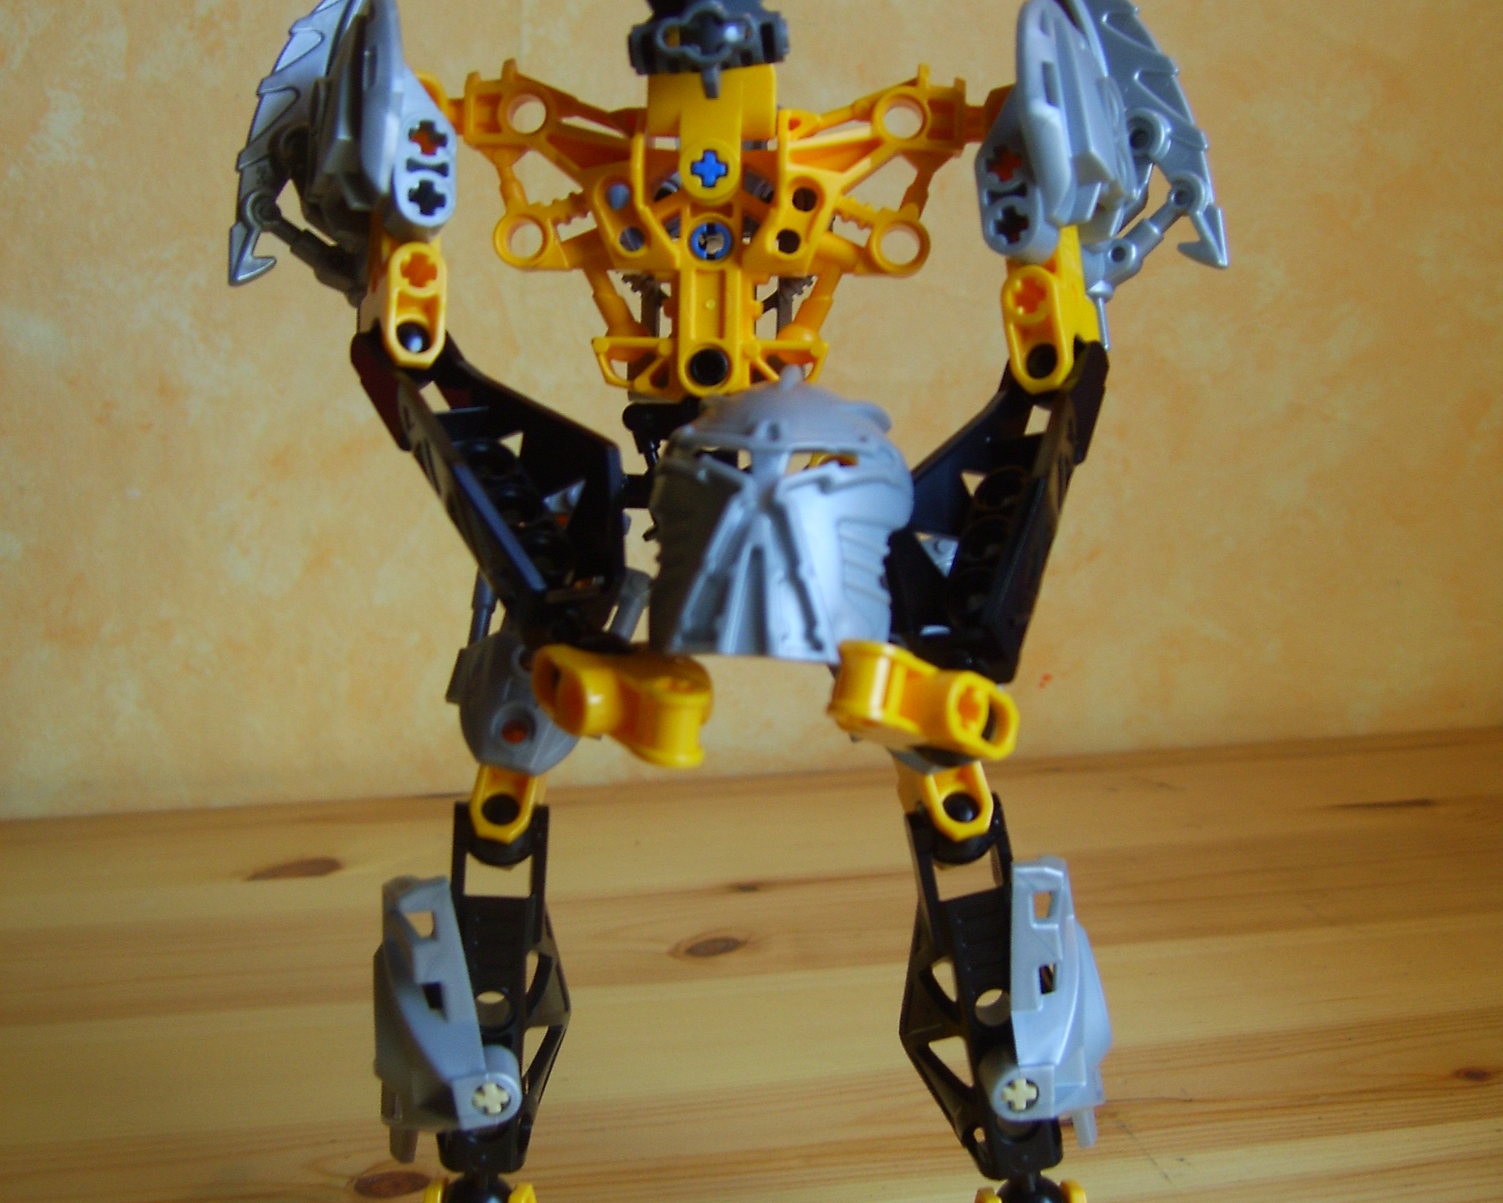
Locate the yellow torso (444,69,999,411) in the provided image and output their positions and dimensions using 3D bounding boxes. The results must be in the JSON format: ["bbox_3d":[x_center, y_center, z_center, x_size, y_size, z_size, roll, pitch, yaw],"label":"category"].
[{"bbox_3d":[-0.005,-0.049,0.292,0.078,0.045,0.030,0,11,0],"label":"yellow torso"}]

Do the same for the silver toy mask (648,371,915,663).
[{"bbox_3d":[0.004,-0.010,0.264,0.030,0.033,0.021,3,11,10],"label":"silver toy mask"}]

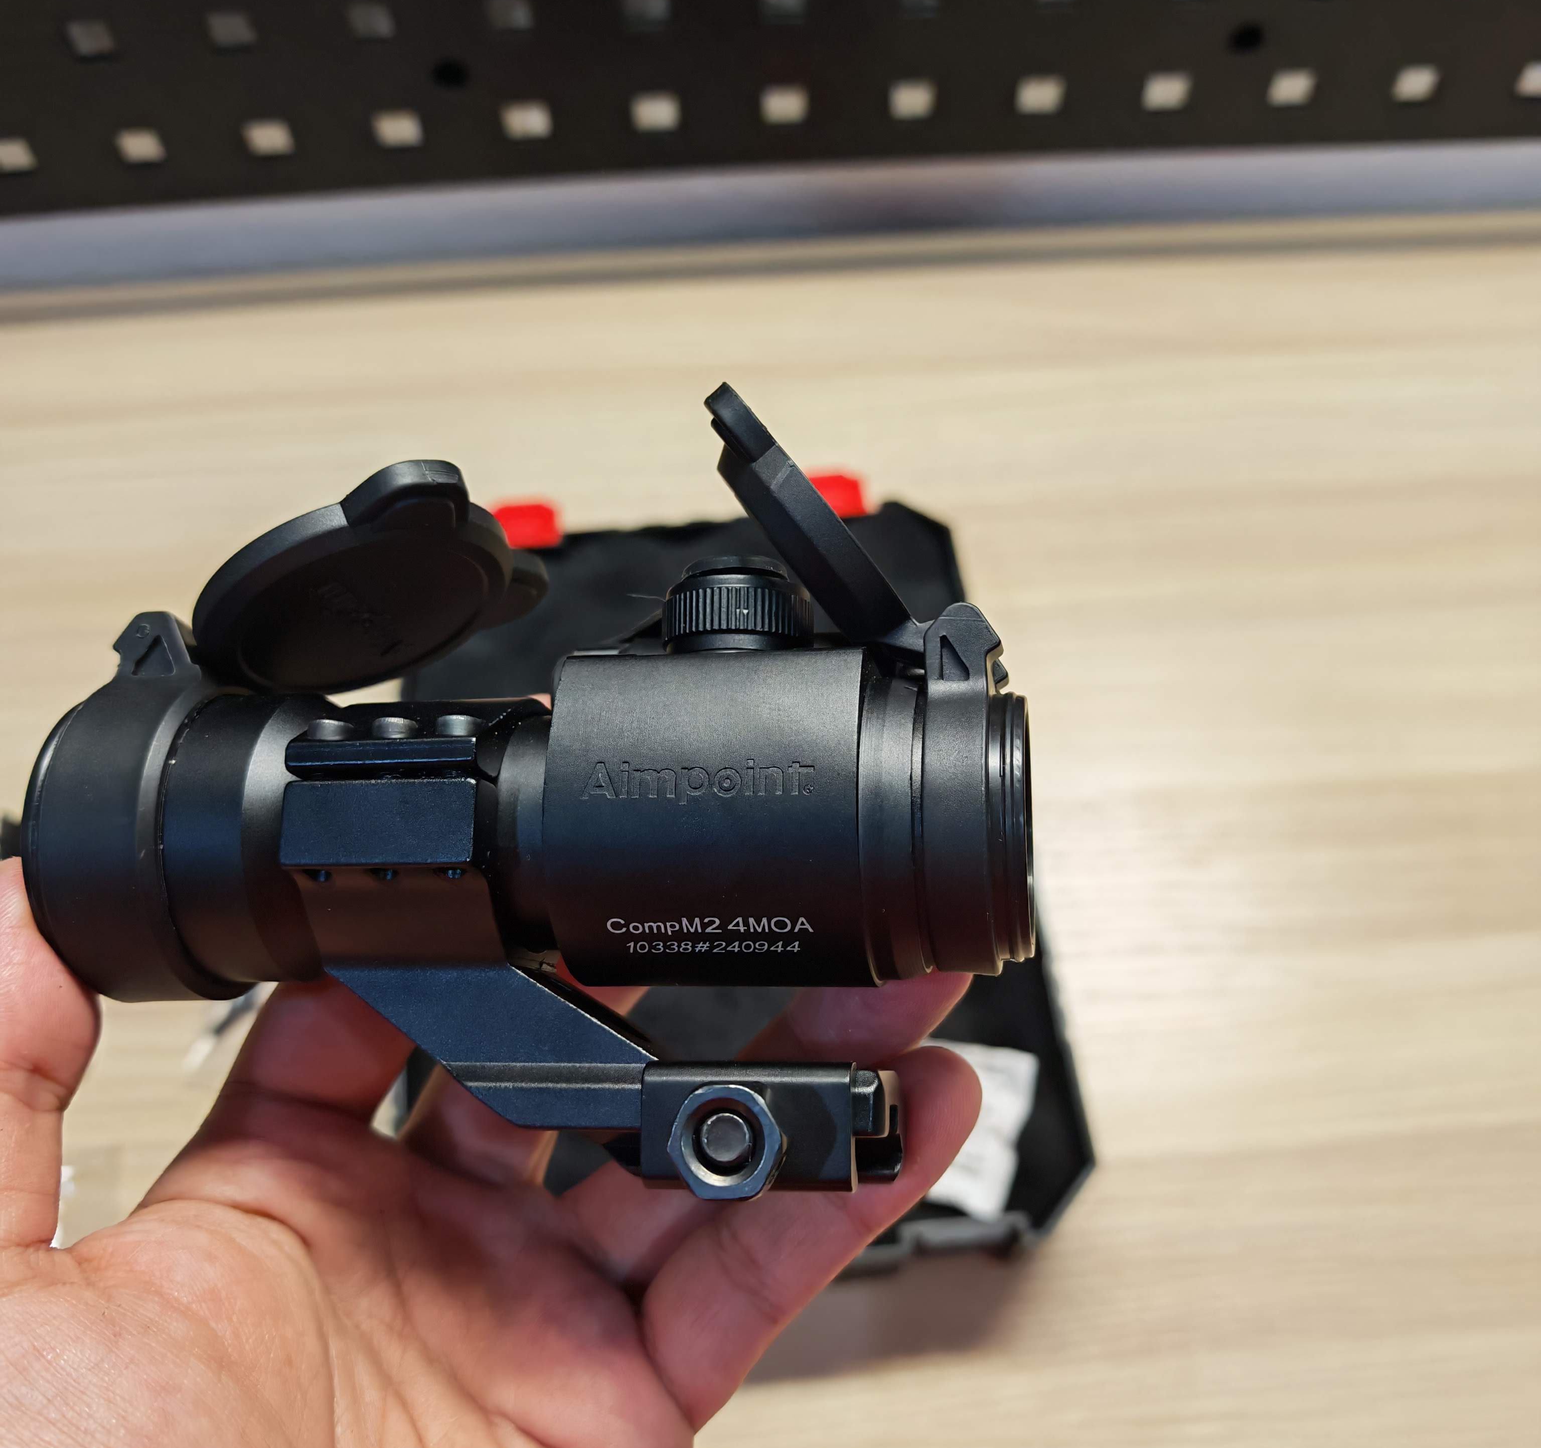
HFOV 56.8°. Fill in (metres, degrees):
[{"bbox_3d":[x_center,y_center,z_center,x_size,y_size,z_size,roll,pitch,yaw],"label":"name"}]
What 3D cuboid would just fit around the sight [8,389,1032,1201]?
[{"bbox_3d":[-0.029,0.007,0.205,0.131,0.059,0.114,-2,72,8],"label":"sight"}]

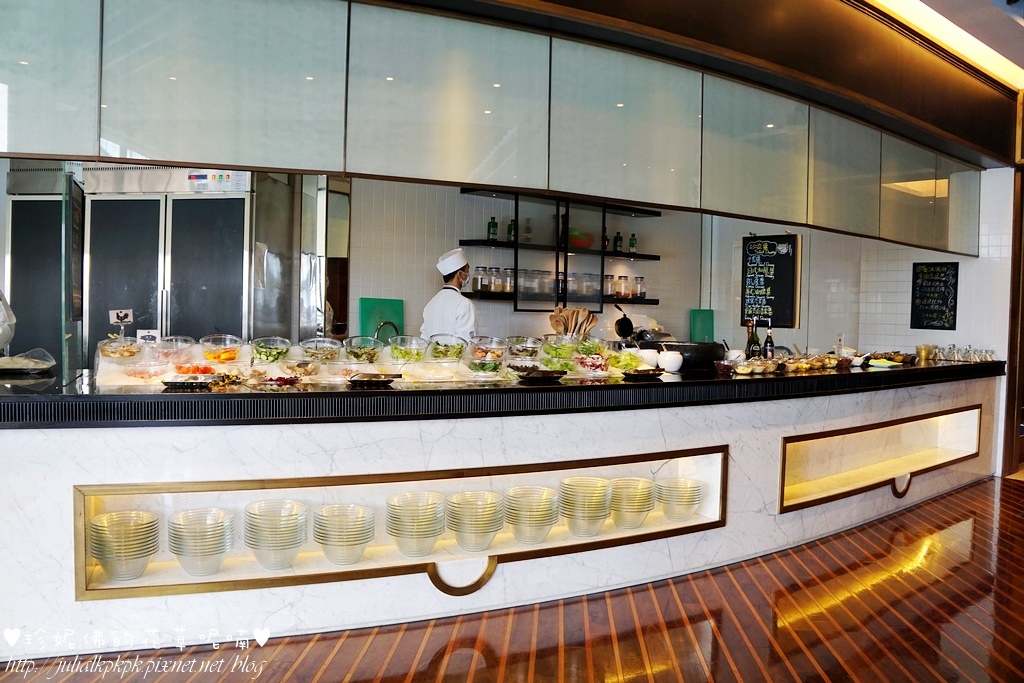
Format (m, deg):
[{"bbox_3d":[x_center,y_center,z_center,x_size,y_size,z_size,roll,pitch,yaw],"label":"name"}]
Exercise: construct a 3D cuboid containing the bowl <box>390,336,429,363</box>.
[{"bbox_3d":[-0.482,0.037,3.593,0.187,0.095,0.187,4,10,-1],"label":"bowl"}]

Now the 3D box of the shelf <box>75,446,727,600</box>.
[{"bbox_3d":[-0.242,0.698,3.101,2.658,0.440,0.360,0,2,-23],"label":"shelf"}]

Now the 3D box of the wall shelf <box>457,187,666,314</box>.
[{"bbox_3d":[0.498,-0.754,7.088,2.120,1.020,0.345,0,2,-36],"label":"wall shelf"}]

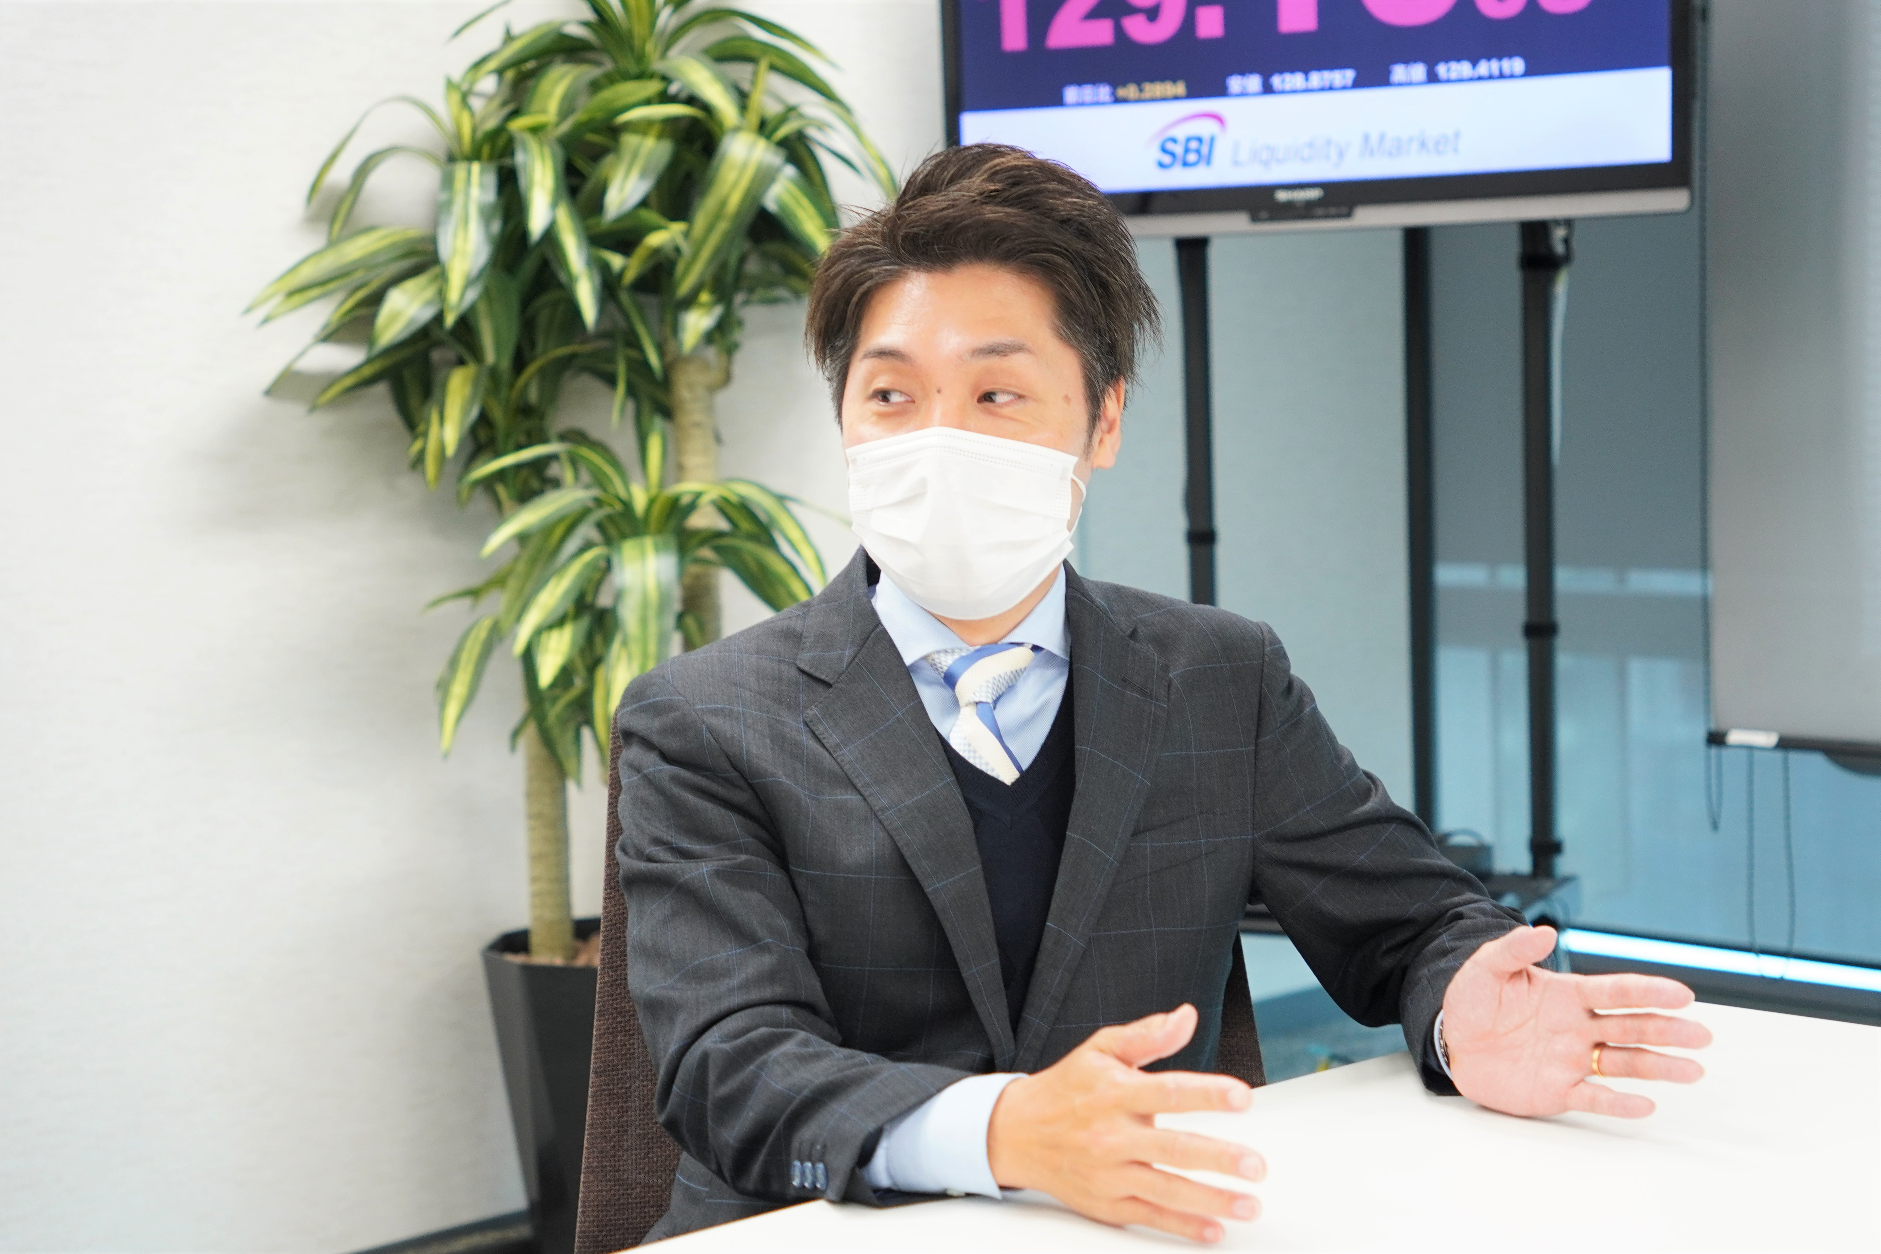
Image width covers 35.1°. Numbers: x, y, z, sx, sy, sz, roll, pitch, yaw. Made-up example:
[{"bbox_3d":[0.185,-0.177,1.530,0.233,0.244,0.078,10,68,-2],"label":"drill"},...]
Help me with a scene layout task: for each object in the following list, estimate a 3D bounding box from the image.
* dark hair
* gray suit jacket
[{"bbox_3d":[0.026,-0.186,1.765,0.205,0.205,0.225,0,6,17],"label":"dark hair"},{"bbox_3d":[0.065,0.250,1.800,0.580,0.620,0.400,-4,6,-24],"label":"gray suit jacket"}]

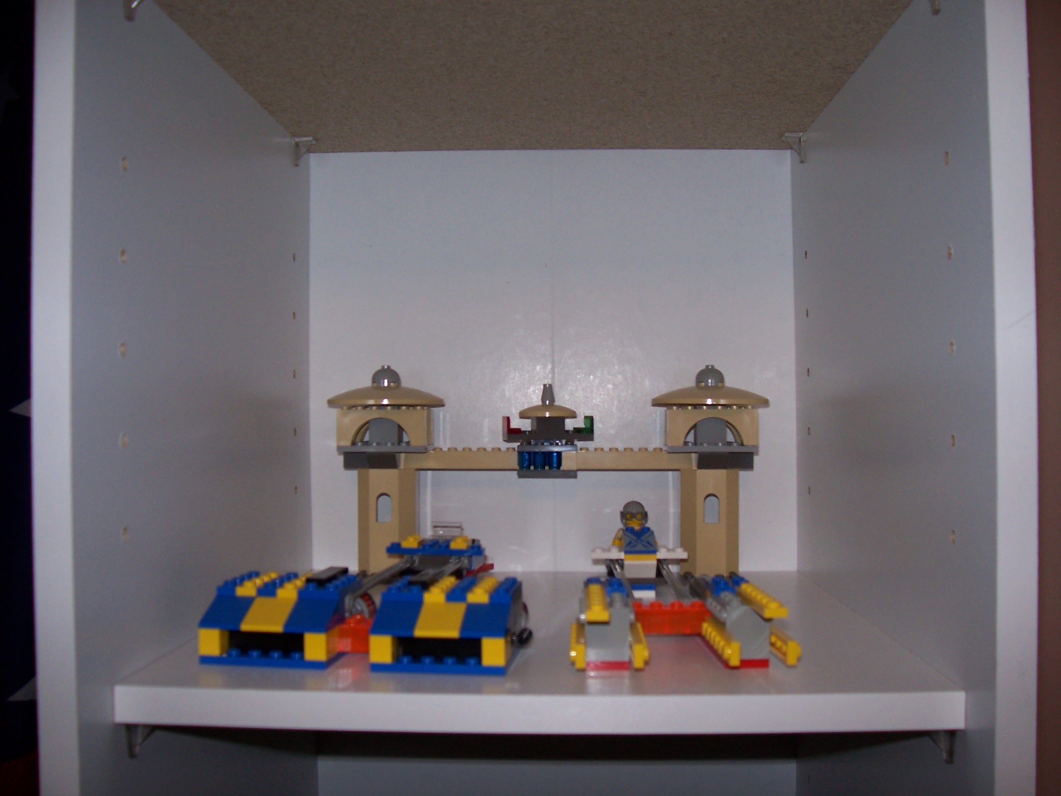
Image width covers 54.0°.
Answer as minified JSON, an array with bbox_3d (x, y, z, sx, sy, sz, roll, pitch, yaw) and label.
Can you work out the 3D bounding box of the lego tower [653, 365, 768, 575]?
[{"bbox_3d":[0.098,0.041,0.563,0.064,0.117,0.064,0,-1,2],"label":"lego tower"}]

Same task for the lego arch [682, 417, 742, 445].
[{"bbox_3d":[0.095,0.017,0.550,0.032,0.015,0.009,0,-1,2],"label":"lego arch"}]

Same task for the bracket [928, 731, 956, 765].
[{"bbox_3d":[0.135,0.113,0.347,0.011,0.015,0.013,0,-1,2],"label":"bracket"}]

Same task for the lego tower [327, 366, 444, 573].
[{"bbox_3d":[-0.078,0.041,0.567,0.064,0.117,0.064,0,-1,2],"label":"lego tower"}]

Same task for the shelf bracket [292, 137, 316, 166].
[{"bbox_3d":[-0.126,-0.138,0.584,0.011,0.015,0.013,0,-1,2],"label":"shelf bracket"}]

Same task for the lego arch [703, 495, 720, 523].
[{"bbox_3d":[0.096,0.059,0.554,0.009,0.016,0.006,0,-1,2],"label":"lego arch"}]

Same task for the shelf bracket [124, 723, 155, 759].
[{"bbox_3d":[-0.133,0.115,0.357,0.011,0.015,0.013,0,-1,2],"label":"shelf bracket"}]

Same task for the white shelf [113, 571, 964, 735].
[{"bbox_3d":[0.006,0.105,0.472,0.282,0.013,0.263,0,-1,2],"label":"white shelf"}]

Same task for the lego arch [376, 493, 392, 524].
[{"bbox_3d":[-0.078,0.059,0.558,0.009,0.016,0.006,0,-1,2],"label":"lego arch"}]

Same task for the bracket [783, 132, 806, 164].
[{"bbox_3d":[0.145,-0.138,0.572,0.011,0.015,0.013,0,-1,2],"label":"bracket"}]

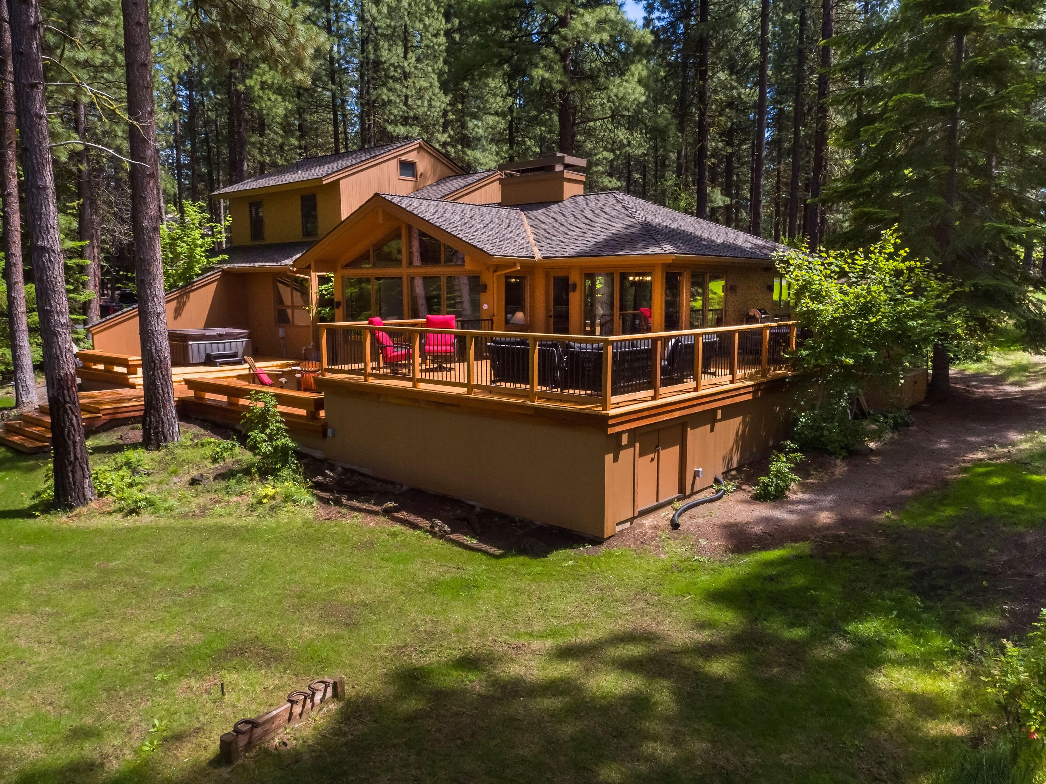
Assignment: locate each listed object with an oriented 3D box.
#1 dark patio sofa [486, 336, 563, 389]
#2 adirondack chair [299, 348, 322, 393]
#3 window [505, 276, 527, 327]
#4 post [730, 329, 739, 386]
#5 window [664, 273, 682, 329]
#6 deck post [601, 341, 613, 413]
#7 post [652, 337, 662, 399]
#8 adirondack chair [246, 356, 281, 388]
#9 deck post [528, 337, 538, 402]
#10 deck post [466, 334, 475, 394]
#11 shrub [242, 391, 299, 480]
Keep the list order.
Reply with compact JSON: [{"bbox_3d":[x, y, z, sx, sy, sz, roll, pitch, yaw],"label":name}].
[{"bbox_3d":[0.219,-0.507,12.309,1.460,0.850,0.800,7,11,43],"label":"dark patio sofa"},{"bbox_3d":[-4.705,-0.342,15.963,0.750,0.950,0.880,-5,9,-31],"label":"adirondack chair"},{"bbox_3d":[-0.176,-2.310,18.398,0.100,1.255,0.854,7,11,42],"label":"window"},{"bbox_3d":[3.800,-0.615,12.968,0.090,0.960,0.090,8,11,43],"label":"post"},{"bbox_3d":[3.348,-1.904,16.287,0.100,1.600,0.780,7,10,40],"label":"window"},{"bbox_3d":[1.132,-0.214,9.748,0.090,0.950,0.090,7,10,40],"label":"deck post"},{"bbox_3d":[2.069,-0.356,11.196,0.090,0.960,0.090,8,11,43],"label":"post"},{"bbox_3d":[-6.335,-0.394,18.072,0.850,0.940,0.730,0,8,3],"label":"adirondack chair"},{"bbox_3d":[0.157,-0.325,10.679,0.090,0.950,0.090,7,10,40],"label":"deck post"},{"bbox_3d":[-0.838,-0.436,11.492,0.090,0.950,0.090,7,10,40],"label":"deck post"},{"bbox_3d":[-4.430,0.745,12.700,1.000,1.450,1.000,7,10,40],"label":"shrub"}]

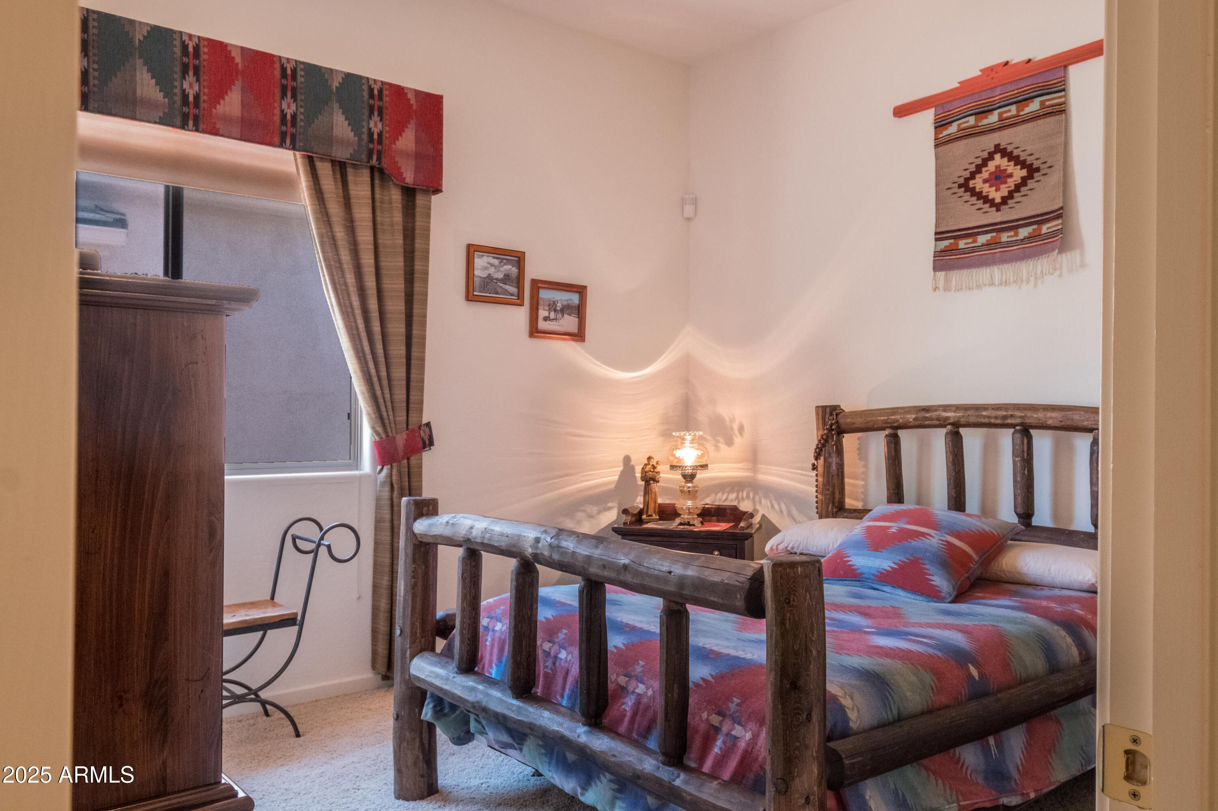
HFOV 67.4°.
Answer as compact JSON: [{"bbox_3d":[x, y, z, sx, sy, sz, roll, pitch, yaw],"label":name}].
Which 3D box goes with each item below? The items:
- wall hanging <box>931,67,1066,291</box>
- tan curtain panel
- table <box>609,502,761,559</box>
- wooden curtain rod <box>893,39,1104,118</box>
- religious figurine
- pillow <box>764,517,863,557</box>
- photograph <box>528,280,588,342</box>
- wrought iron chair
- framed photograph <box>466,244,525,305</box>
[{"bbox_3d":[1.499,-0.863,3.534,0.030,0.777,0.523,1,0,-38],"label":"wall hanging"},{"bbox_3d":[-0.993,-0.047,3.712,0.582,2.294,0.110,1,0,-38],"label":"tan curtain panel"},{"bbox_3d":[0.362,0.851,4.388,0.651,0.724,0.317,1,0,12],"label":"table"},{"bbox_3d":[1.499,-1.279,3.544,0.040,0.078,0.902,1,-1,-38],"label":"wooden curtain rod"},{"bbox_3d":[0.212,0.411,4.529,0.105,0.330,0.085,1,0,2],"label":"religious figurine"},{"bbox_3d":[0.979,0.512,3.526,0.440,0.150,0.620,1,0,-38],"label":"pillow"},{"bbox_3d":[-0.244,-0.450,4.386,0.331,0.276,0.023,1,0,-38],"label":"photograph"},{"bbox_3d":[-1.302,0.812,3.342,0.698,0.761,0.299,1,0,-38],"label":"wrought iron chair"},{"bbox_3d":[-0.513,-0.590,4.172,0.298,0.253,0.023,1,0,-38],"label":"framed photograph"}]

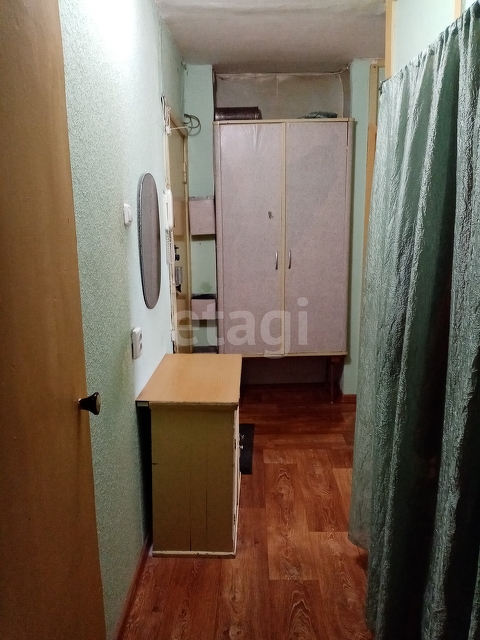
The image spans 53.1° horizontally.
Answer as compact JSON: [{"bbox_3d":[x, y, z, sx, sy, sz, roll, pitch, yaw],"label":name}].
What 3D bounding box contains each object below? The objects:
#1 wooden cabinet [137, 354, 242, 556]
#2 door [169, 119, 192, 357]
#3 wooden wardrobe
[{"bbox_3d":[-0.198,0.607,2.357,0.428,0.698,0.759,0,11,1],"label":"wooden cabinet"},{"bbox_3d":[-0.405,-0.234,3.291,0.075,2.008,0.821,0,11,1],"label":"door"},{"bbox_3d":[0.323,-0.606,3.758,0.977,1.744,0.420,0,11,1],"label":"wooden wardrobe"}]

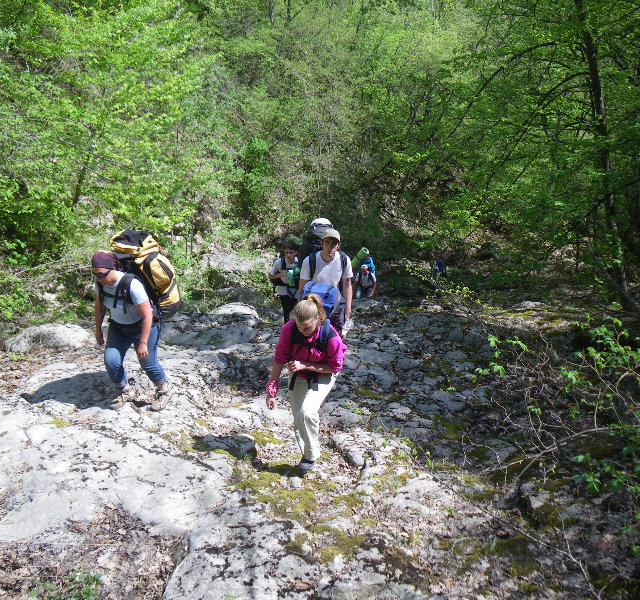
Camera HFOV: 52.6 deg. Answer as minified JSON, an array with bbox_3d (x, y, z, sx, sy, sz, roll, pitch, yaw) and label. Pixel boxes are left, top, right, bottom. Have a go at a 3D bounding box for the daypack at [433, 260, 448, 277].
[{"bbox_3d":[3.724,-0.974,20.000,0.300,0.480,0.380,-13,19,-42],"label":"daypack"}]

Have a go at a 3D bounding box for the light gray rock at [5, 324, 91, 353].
[{"bbox_3d":[-3.116,0.446,7.400,1.000,0.290,0.620,-3,14,-12],"label":"light gray rock"}]

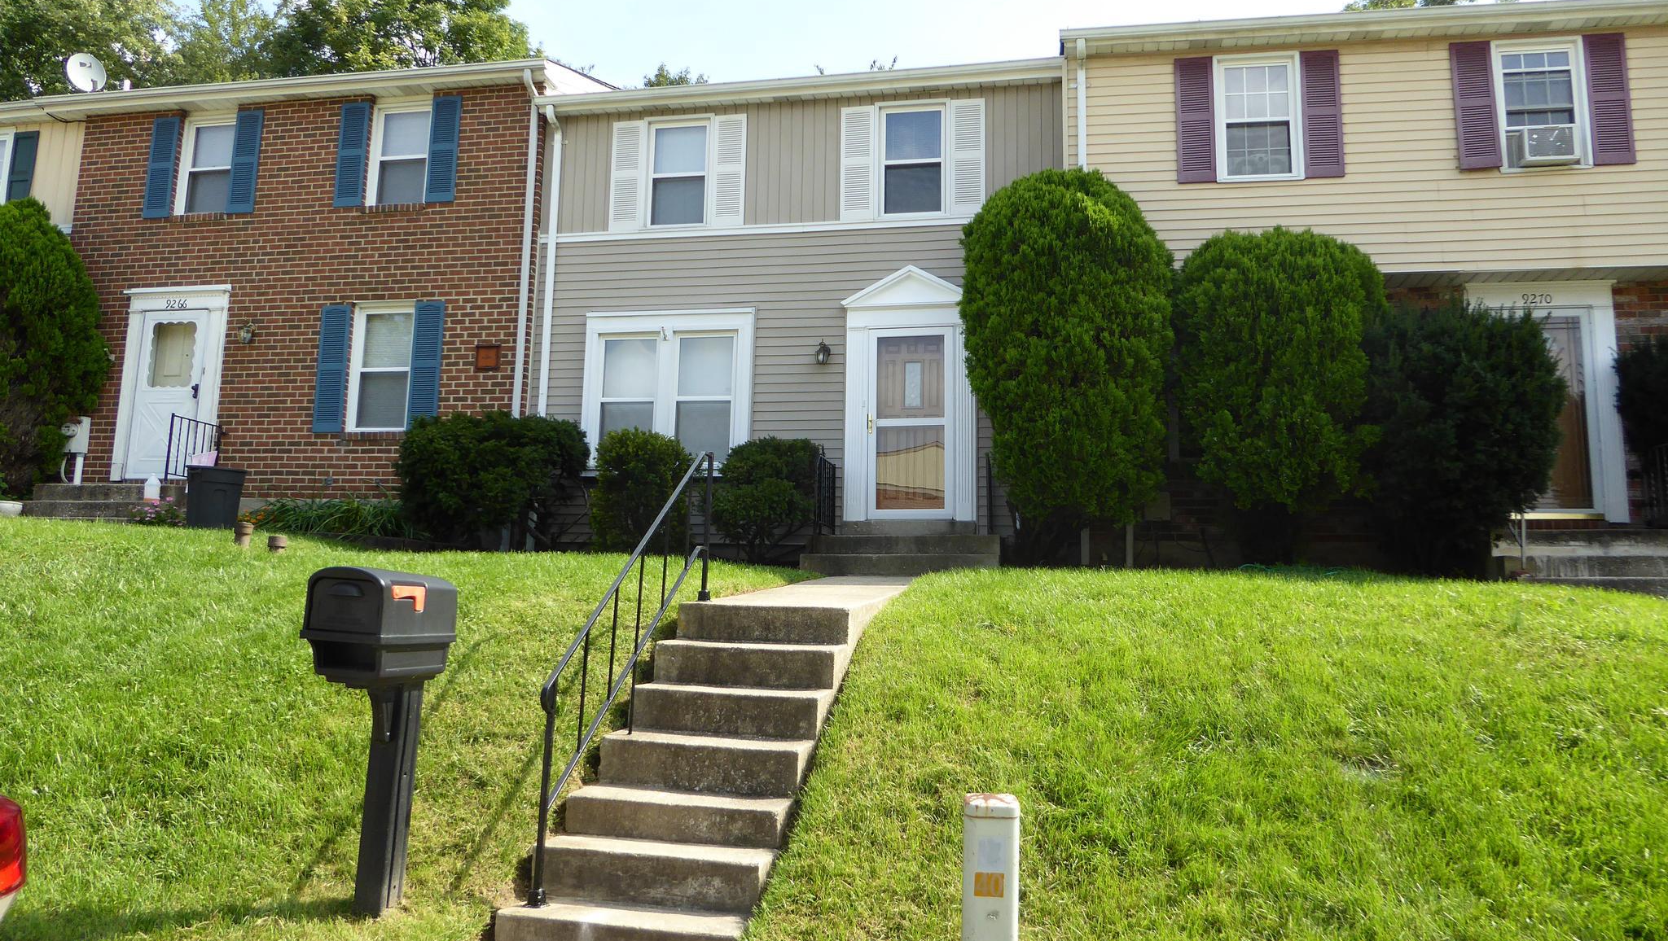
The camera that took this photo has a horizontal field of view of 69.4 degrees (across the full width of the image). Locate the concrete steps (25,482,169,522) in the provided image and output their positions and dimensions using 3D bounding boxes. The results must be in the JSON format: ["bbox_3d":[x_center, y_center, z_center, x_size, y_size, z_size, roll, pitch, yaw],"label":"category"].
[{"bbox_3d":[-7.685,0.403,13.112,1.760,0.420,1.250,-1,-8,10],"label":"concrete steps"}]

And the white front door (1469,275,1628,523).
[{"bbox_3d":[6.930,-0.686,11.677,1.350,2.398,0.150,-1,-8,10],"label":"white front door"}]

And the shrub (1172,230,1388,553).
[{"bbox_3d":[3.944,-0.638,10.692,1.714,3.177,1.628,-1,-8,10],"label":"shrub"}]

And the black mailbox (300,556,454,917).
[{"bbox_3d":[-1.800,1.055,4.755,0.340,1.298,0.536,0,-8,15],"label":"black mailbox"}]

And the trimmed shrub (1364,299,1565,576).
[{"bbox_3d":[5.521,-0.265,10.575,1.512,2.549,1.436,-1,-8,10],"label":"trimmed shrub"}]

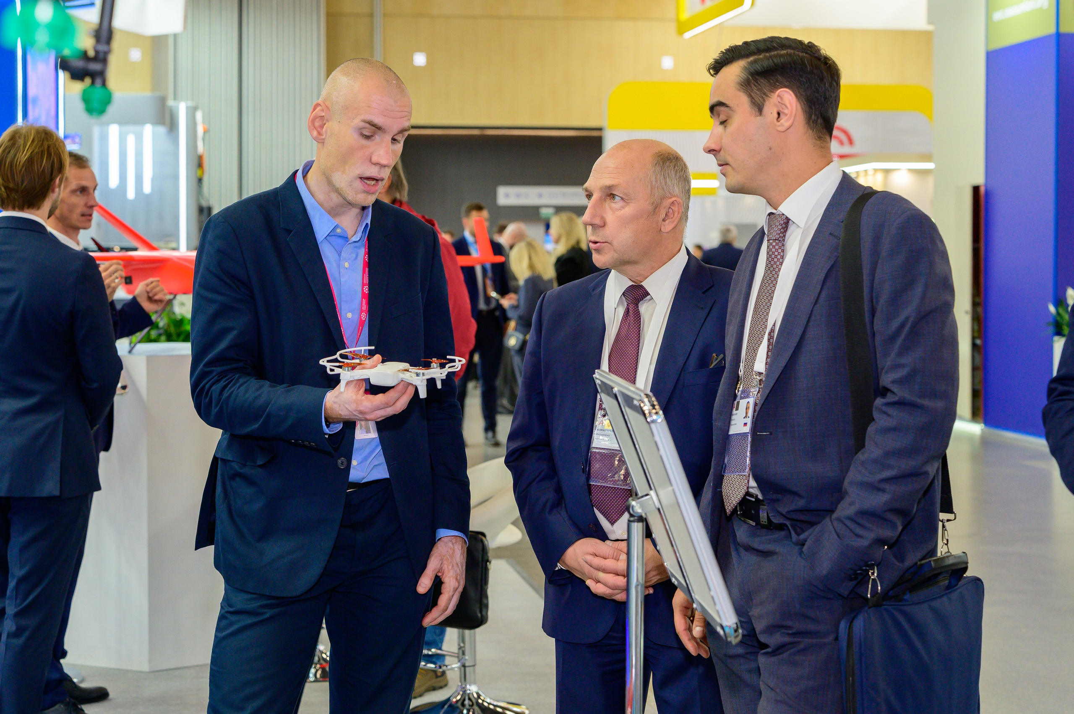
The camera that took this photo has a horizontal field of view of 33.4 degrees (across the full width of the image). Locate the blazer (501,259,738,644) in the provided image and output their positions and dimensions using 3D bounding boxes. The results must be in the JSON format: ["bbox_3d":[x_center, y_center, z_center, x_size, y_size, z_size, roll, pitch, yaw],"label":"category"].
[{"bbox_3d":[0.197,0.177,3.550,0.570,0.760,0.340,1,3,19],"label":"blazer"}]

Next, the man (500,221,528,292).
[{"bbox_3d":[-0.218,-0.363,16.300,0.350,1.760,0.520,1,3,21],"label":"man"}]

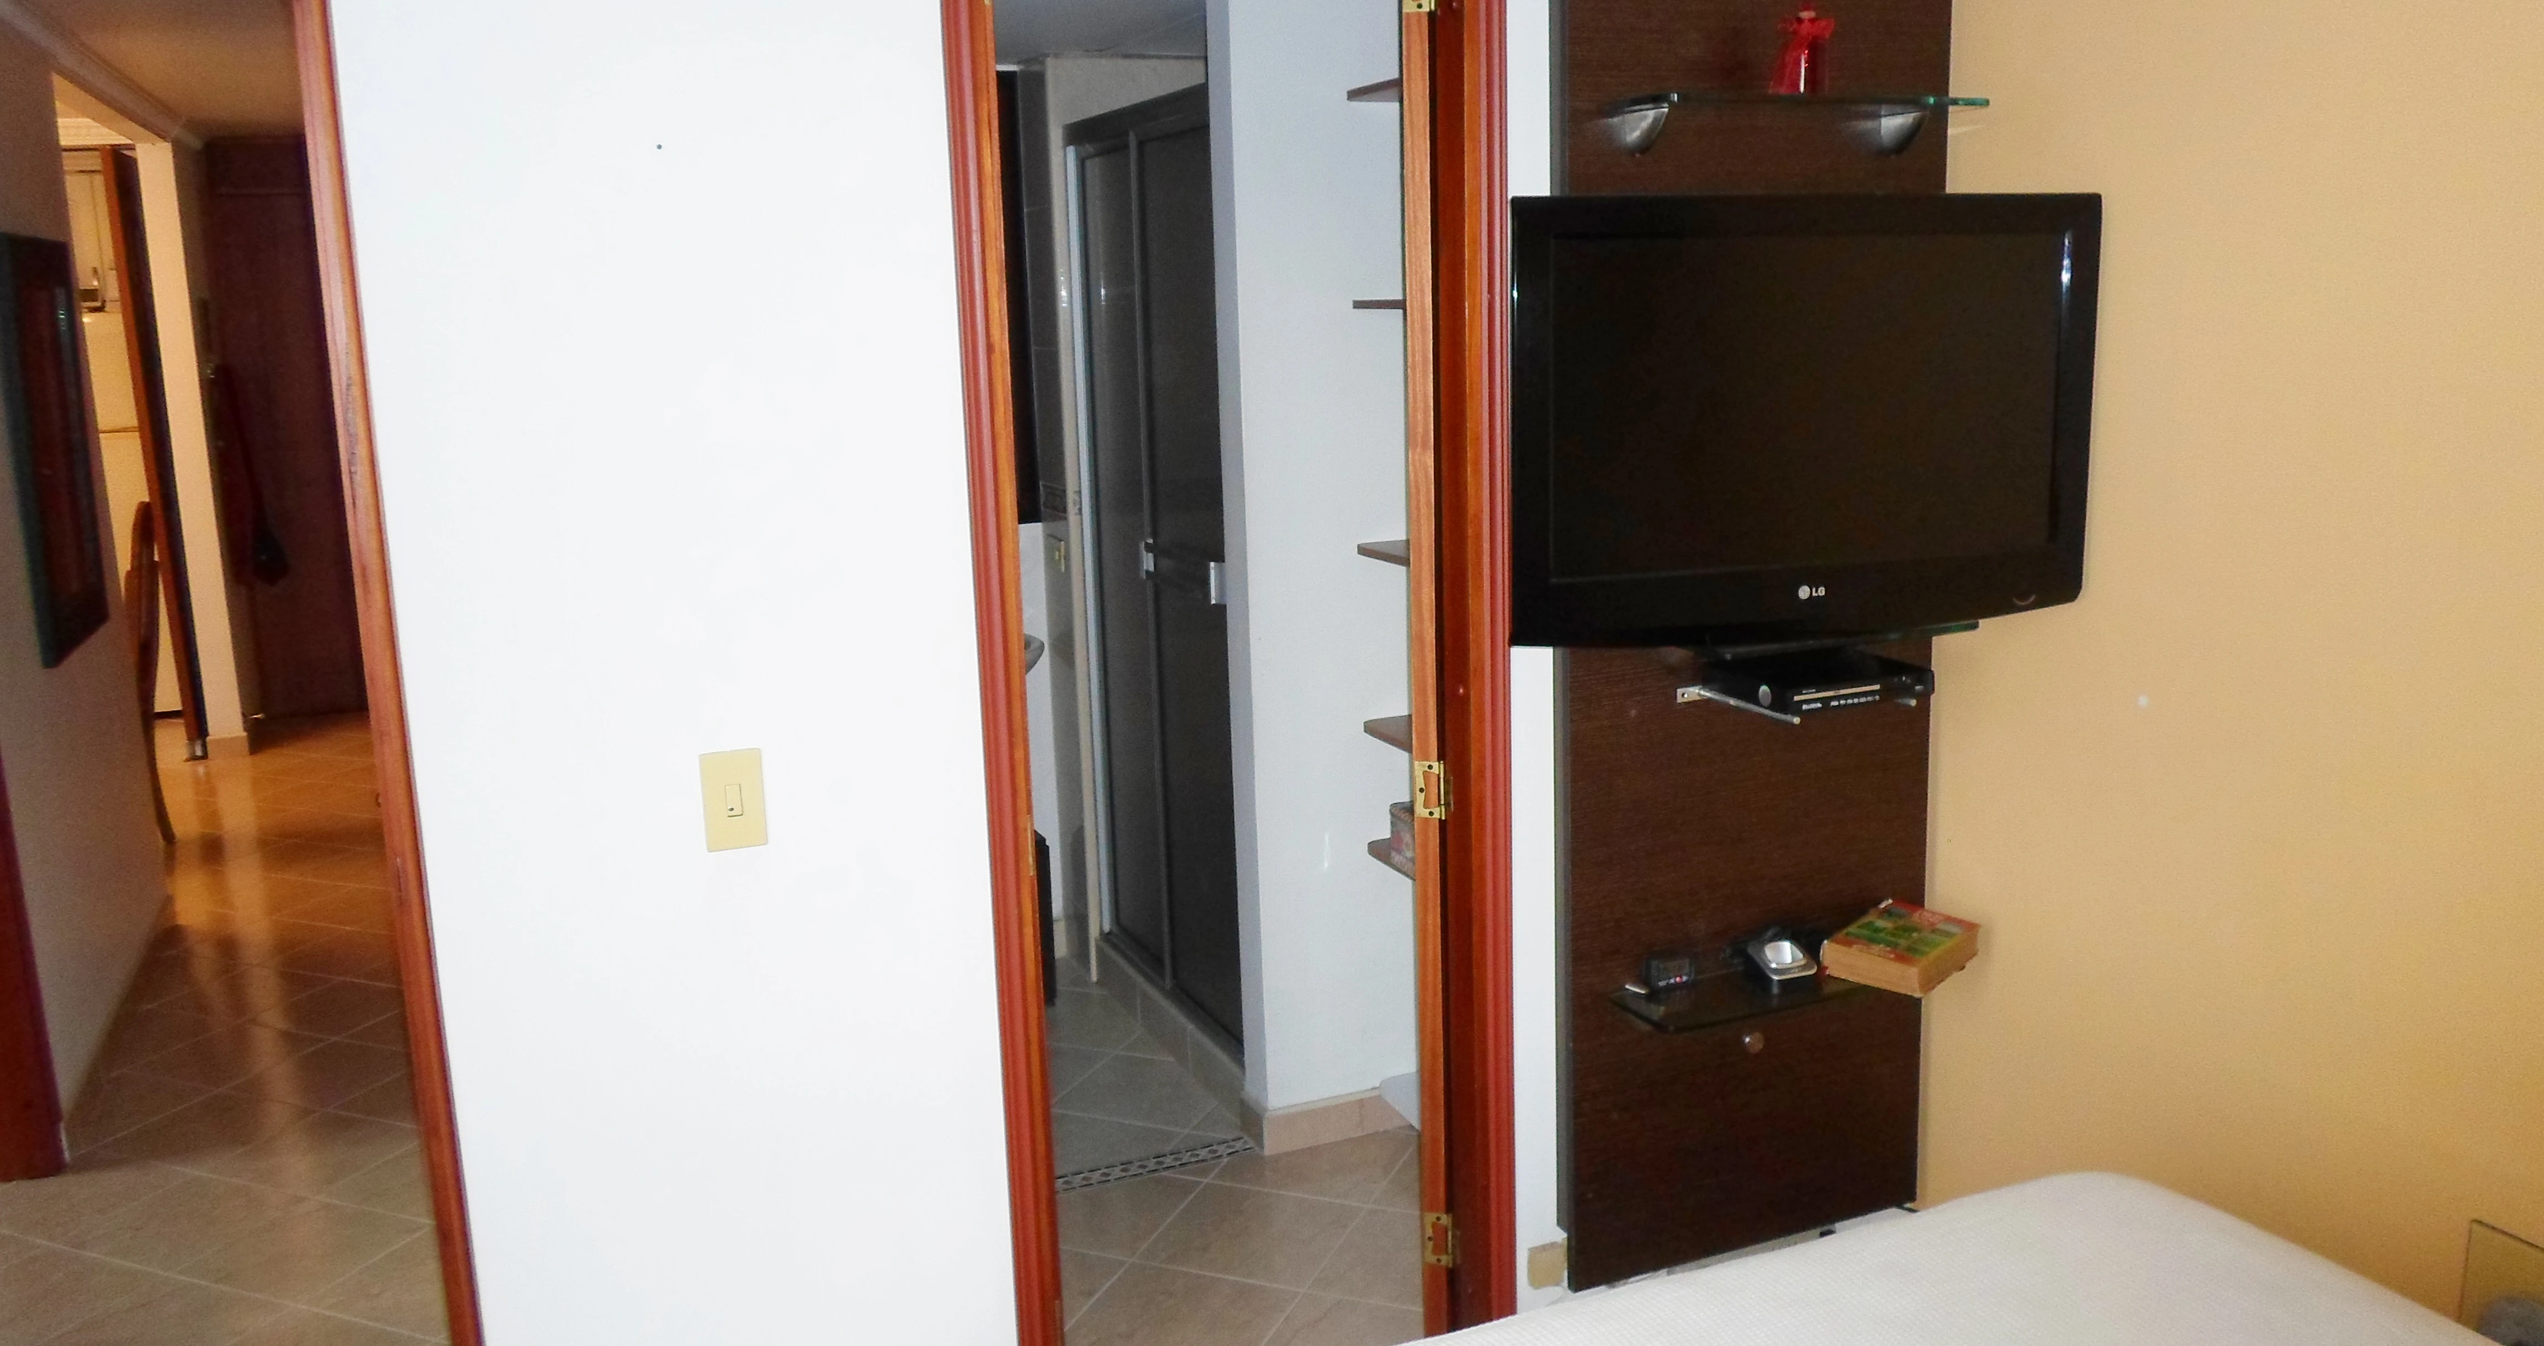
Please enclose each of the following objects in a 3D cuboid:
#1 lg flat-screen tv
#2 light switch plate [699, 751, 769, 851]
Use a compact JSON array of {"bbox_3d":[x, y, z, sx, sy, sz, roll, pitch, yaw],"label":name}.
[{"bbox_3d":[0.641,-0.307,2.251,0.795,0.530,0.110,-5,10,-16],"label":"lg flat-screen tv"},{"bbox_3d":[-0.637,0.152,2.179,0.069,0.117,0.011,-5,11,-20],"label":"light switch plate"}]

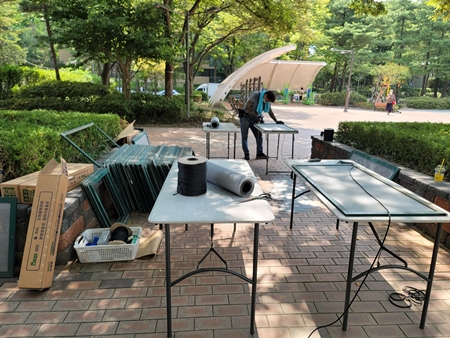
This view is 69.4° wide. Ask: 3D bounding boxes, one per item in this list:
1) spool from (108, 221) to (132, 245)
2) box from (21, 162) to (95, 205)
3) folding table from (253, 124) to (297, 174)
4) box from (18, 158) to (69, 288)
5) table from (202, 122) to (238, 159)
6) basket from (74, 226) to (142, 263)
[{"bbox_3d":[-0.921,0.620,2.851,0.200,0.200,0.210,-3,32,-6],"label":"spool"},{"bbox_3d":[-1.566,0.127,3.117,0.158,0.163,0.800,4,15,12],"label":"box"},{"bbox_3d":[0.926,-0.400,6.005,0.590,0.730,1.220,0,14,-2],"label":"folding table"},{"bbox_3d":[-1.333,0.426,2.422,0.163,0.866,0.138,3,-12,0],"label":"box"},{"bbox_3d":[-0.094,-0.418,6.014,0.600,0.730,1.220,0,14,-4],"label":"table"},{"bbox_3d":[-0.997,0.670,2.855,0.510,0.163,0.340,-1,15,-9],"label":"basket"}]

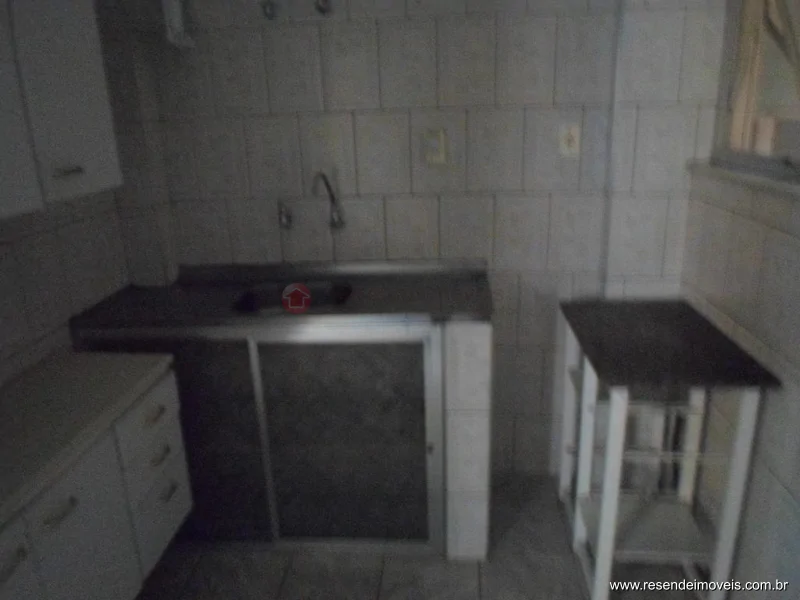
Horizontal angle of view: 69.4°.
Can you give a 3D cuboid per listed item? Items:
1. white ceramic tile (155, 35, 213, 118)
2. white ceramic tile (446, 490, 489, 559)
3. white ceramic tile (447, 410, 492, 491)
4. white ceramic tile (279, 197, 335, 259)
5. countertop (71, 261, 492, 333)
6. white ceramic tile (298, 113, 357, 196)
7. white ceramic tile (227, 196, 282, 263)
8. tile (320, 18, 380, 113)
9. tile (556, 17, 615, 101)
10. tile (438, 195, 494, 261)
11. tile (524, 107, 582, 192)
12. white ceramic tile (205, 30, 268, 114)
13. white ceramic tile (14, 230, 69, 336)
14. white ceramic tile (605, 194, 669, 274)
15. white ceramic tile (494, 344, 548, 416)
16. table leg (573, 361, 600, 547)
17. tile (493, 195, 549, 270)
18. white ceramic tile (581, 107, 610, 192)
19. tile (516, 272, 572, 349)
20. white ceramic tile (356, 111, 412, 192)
[{"bbox_3d":[-0.777,-0.812,2.073,0.200,0.297,0.010,-1,16,3],"label":"white ceramic tile"},{"bbox_3d":[0.226,0.751,1.927,0.140,0.265,0.010,-1,16,3],"label":"white ceramic tile"},{"bbox_3d":[0.219,0.488,1.862,0.137,0.289,0.010,0,16,4],"label":"white ceramic tile"},{"bbox_3d":[-0.356,-0.257,2.224,0.203,0.278,0.010,0,16,5],"label":"white ceramic tile"},{"bbox_3d":[-0.360,-0.032,2.009,1.330,0.099,0.520,-1,16,4],"label":"countertop"},{"bbox_3d":[-0.262,-0.530,2.129,0.200,0.297,0.010,-1,16,3],"label":"white ceramic tile"},{"bbox_3d":[-0.551,-0.246,2.213,0.198,0.277,0.010,0,16,4],"label":"white ceramic tile"},{"bbox_3d":[-0.171,-0.810,2.025,0.198,0.292,0.010,0,16,4],"label":"tile"},{"bbox_3d":[0.637,-0.830,1.984,0.201,0.296,0.010,-1,16,4],"label":"tile"},{"bbox_3d":[0.252,-0.252,2.179,0.201,0.296,0.010,-1,16,4],"label":"tile"},{"bbox_3d":[0.546,-0.540,2.072,0.203,0.299,0.010,0,16,5],"label":"tile"},{"bbox_3d":[-0.575,-0.819,2.077,0.203,0.299,0.010,0,16,5],"label":"white ceramic tile"},{"bbox_3d":[-1.078,-0.047,1.747,0.010,0.299,0.203,-1,16,4],"label":"white ceramic tile"},{"bbox_3d":[0.857,-0.233,2.100,0.203,0.299,0.010,-1,16,4],"label":"white ceramic tile"},{"bbox_3d":[0.474,0.326,2.337,0.200,0.297,0.010,-1,16,3],"label":"white ceramic tile"},{"bbox_3d":[0.608,0.505,1.891,0.036,0.735,0.036,-1,16,3],"label":"table leg"},{"bbox_3d":[0.454,-0.254,2.165,0.201,0.296,0.010,-1,16,4],"label":"tile"},{"bbox_3d":[0.699,-0.545,2.079,0.094,0.297,0.010,-1,16,3],"label":"white ceramic tile"},{"bbox_3d":[0.564,0.034,2.238,0.203,0.299,0.010,0,16,5],"label":"tile"},{"bbox_3d":[-0.059,-0.533,2.119,0.200,0.297,0.010,-1,16,3],"label":"white ceramic tile"}]

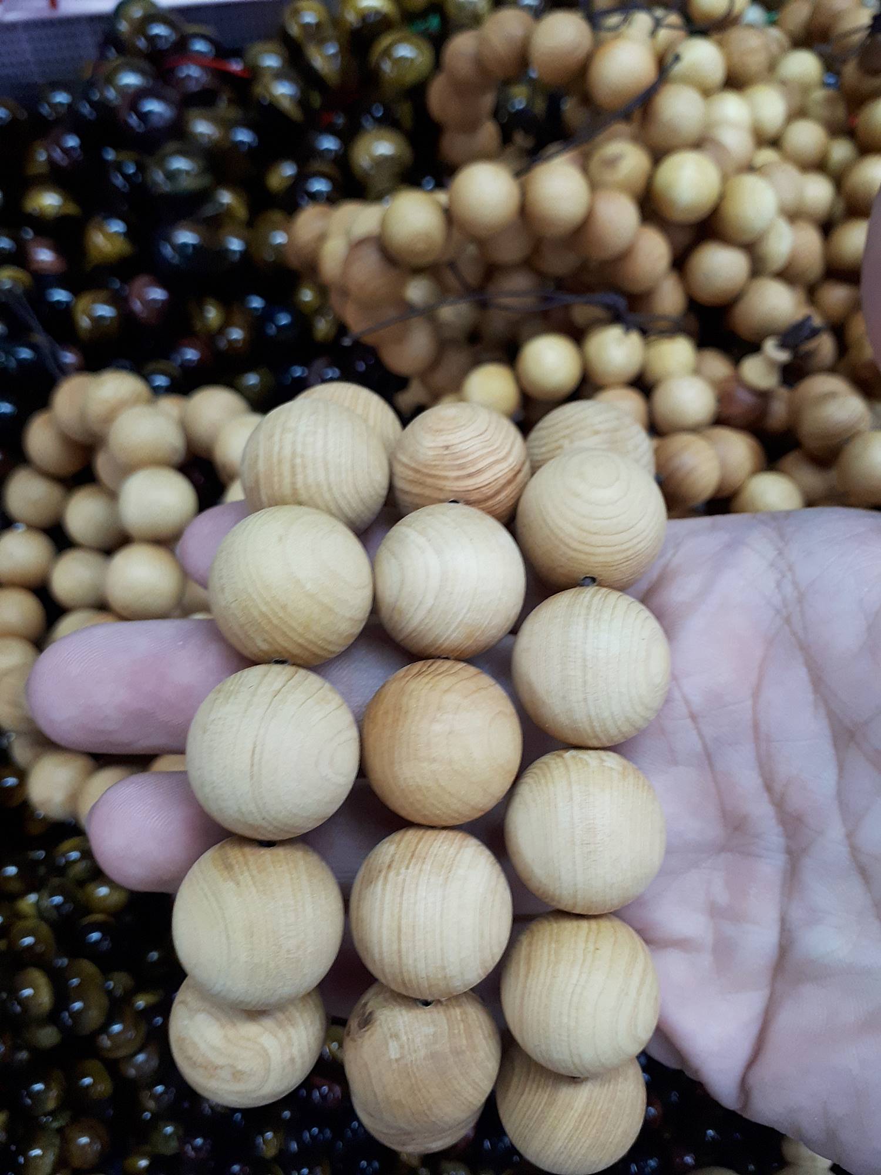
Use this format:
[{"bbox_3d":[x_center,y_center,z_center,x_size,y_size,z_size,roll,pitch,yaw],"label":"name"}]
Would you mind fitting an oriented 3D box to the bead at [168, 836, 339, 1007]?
[{"bbox_3d":[-0.022,0.041,0.112,0.020,0.020,0.020,0,57,0],"label":"bead"}]

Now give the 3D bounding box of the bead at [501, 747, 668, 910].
[{"bbox_3d":[0.018,0.031,0.116,0.020,0.020,0.020,0,63,0],"label":"bead"}]

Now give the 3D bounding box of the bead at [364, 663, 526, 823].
[{"bbox_3d":[0.000,0.019,0.114,0.020,0.020,0.020,0,63,0],"label":"bead"}]

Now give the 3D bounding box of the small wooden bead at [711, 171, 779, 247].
[{"bbox_3d":[0.074,-0.092,0.222,0.016,0.016,0.016,0,58,0],"label":"small wooden bead"}]

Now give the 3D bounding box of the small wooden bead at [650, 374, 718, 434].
[{"bbox_3d":[0.063,-0.047,0.236,0.016,0.016,0.016,0,63,0],"label":"small wooden bead"}]

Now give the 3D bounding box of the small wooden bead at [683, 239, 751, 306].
[{"bbox_3d":[0.069,-0.079,0.229,0.016,0.016,0.016,0,58,0],"label":"small wooden bead"}]

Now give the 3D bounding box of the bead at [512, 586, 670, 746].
[{"bbox_3d":[0.019,0.010,0.116,0.020,0.020,0.020,0,58,0],"label":"bead"}]

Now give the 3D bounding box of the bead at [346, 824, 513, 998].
[{"bbox_3d":[-0.001,0.040,0.112,0.020,0.020,0.020,0,58,0],"label":"bead"}]

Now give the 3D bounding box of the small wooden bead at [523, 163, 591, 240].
[{"bbox_3d":[0.027,-0.090,0.213,0.016,0.016,0.016,0,63,0],"label":"small wooden bead"}]

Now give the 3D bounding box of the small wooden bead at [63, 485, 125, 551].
[{"bbox_3d":[-0.085,-0.017,0.227,0.016,0.016,0.016,0,58,0],"label":"small wooden bead"}]

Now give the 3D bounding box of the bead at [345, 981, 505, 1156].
[{"bbox_3d":[-0.002,0.061,0.118,0.020,0.020,0.020,0,63,0],"label":"bead"}]

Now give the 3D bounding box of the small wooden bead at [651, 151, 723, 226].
[{"bbox_3d":[0.061,-0.100,0.229,0.017,0.017,0.017,0,57,0],"label":"small wooden bead"}]

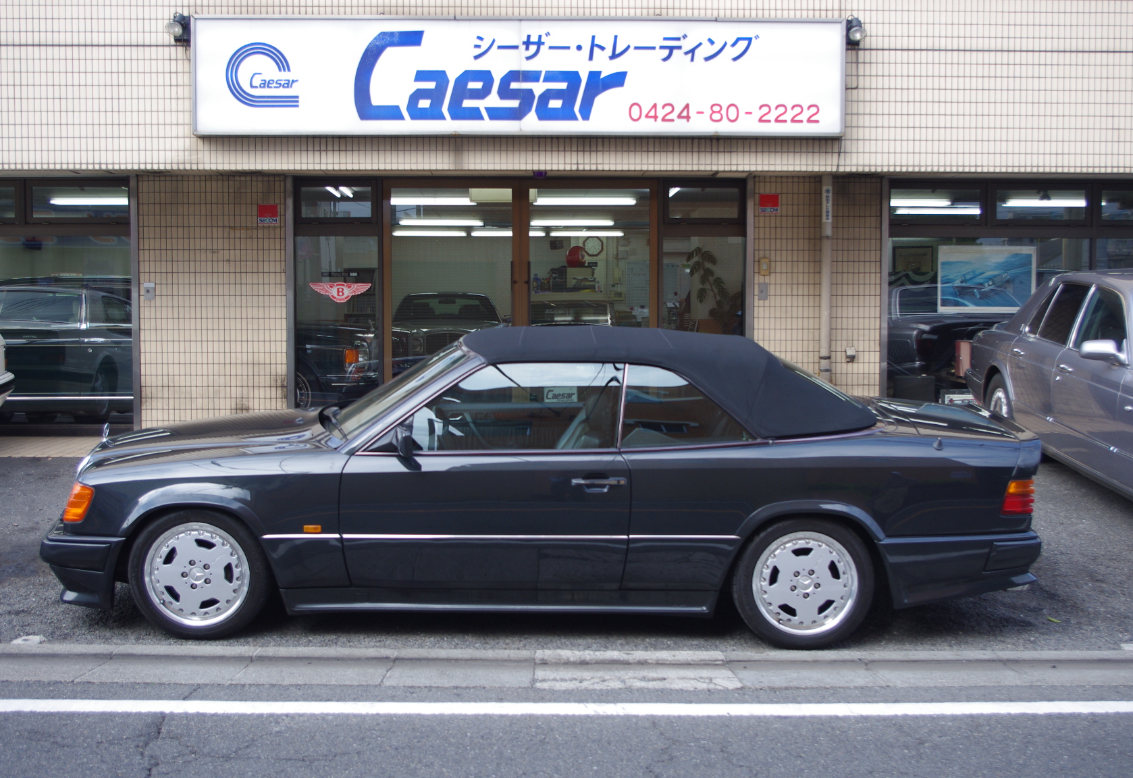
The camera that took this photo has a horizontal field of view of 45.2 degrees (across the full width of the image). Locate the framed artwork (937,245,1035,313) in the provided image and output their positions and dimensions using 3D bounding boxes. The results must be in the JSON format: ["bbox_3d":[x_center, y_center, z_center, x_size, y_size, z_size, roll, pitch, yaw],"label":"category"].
[{"bbox_3d":[3.891,-1.017,12.600,0.910,0.635,0.030,0,3,0],"label":"framed artwork"}]

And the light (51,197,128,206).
[{"bbox_3d":[-5.442,-2.189,15.900,1.230,0.100,0.200,0,3,0],"label":"light"}]

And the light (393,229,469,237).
[{"bbox_3d":[-2.213,-2.539,22.100,1.230,0.100,0.200,0,3,0],"label":"light"}]

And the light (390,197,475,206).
[{"bbox_3d":[-1.645,-2.194,15.900,1.230,0.100,0.200,0,3,0],"label":"light"}]

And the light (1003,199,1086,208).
[{"bbox_3d":[5.685,-2.161,15.850,1.230,0.100,0.200,0,3,0],"label":"light"}]

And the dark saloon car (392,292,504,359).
[{"bbox_3d":[-1.685,-0.640,19.594,1.920,1.480,5.250,0,3,-5],"label":"dark saloon car"}]

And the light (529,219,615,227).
[{"bbox_3d":[0.089,-2.333,19.101,1.210,0.100,0.140,0,3,-2],"label":"light"}]

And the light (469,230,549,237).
[{"bbox_3d":[-0.914,-2.453,21.486,1.210,0.100,0.140,0,3,-2],"label":"light"}]

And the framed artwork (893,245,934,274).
[{"bbox_3d":[5.784,-2.149,22.628,0.660,0.460,0.030,0,3,-2],"label":"framed artwork"}]

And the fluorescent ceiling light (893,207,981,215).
[{"bbox_3d":[4.749,-2.250,17.250,1.230,0.100,0.200,0,3,0],"label":"fluorescent ceiling light"}]

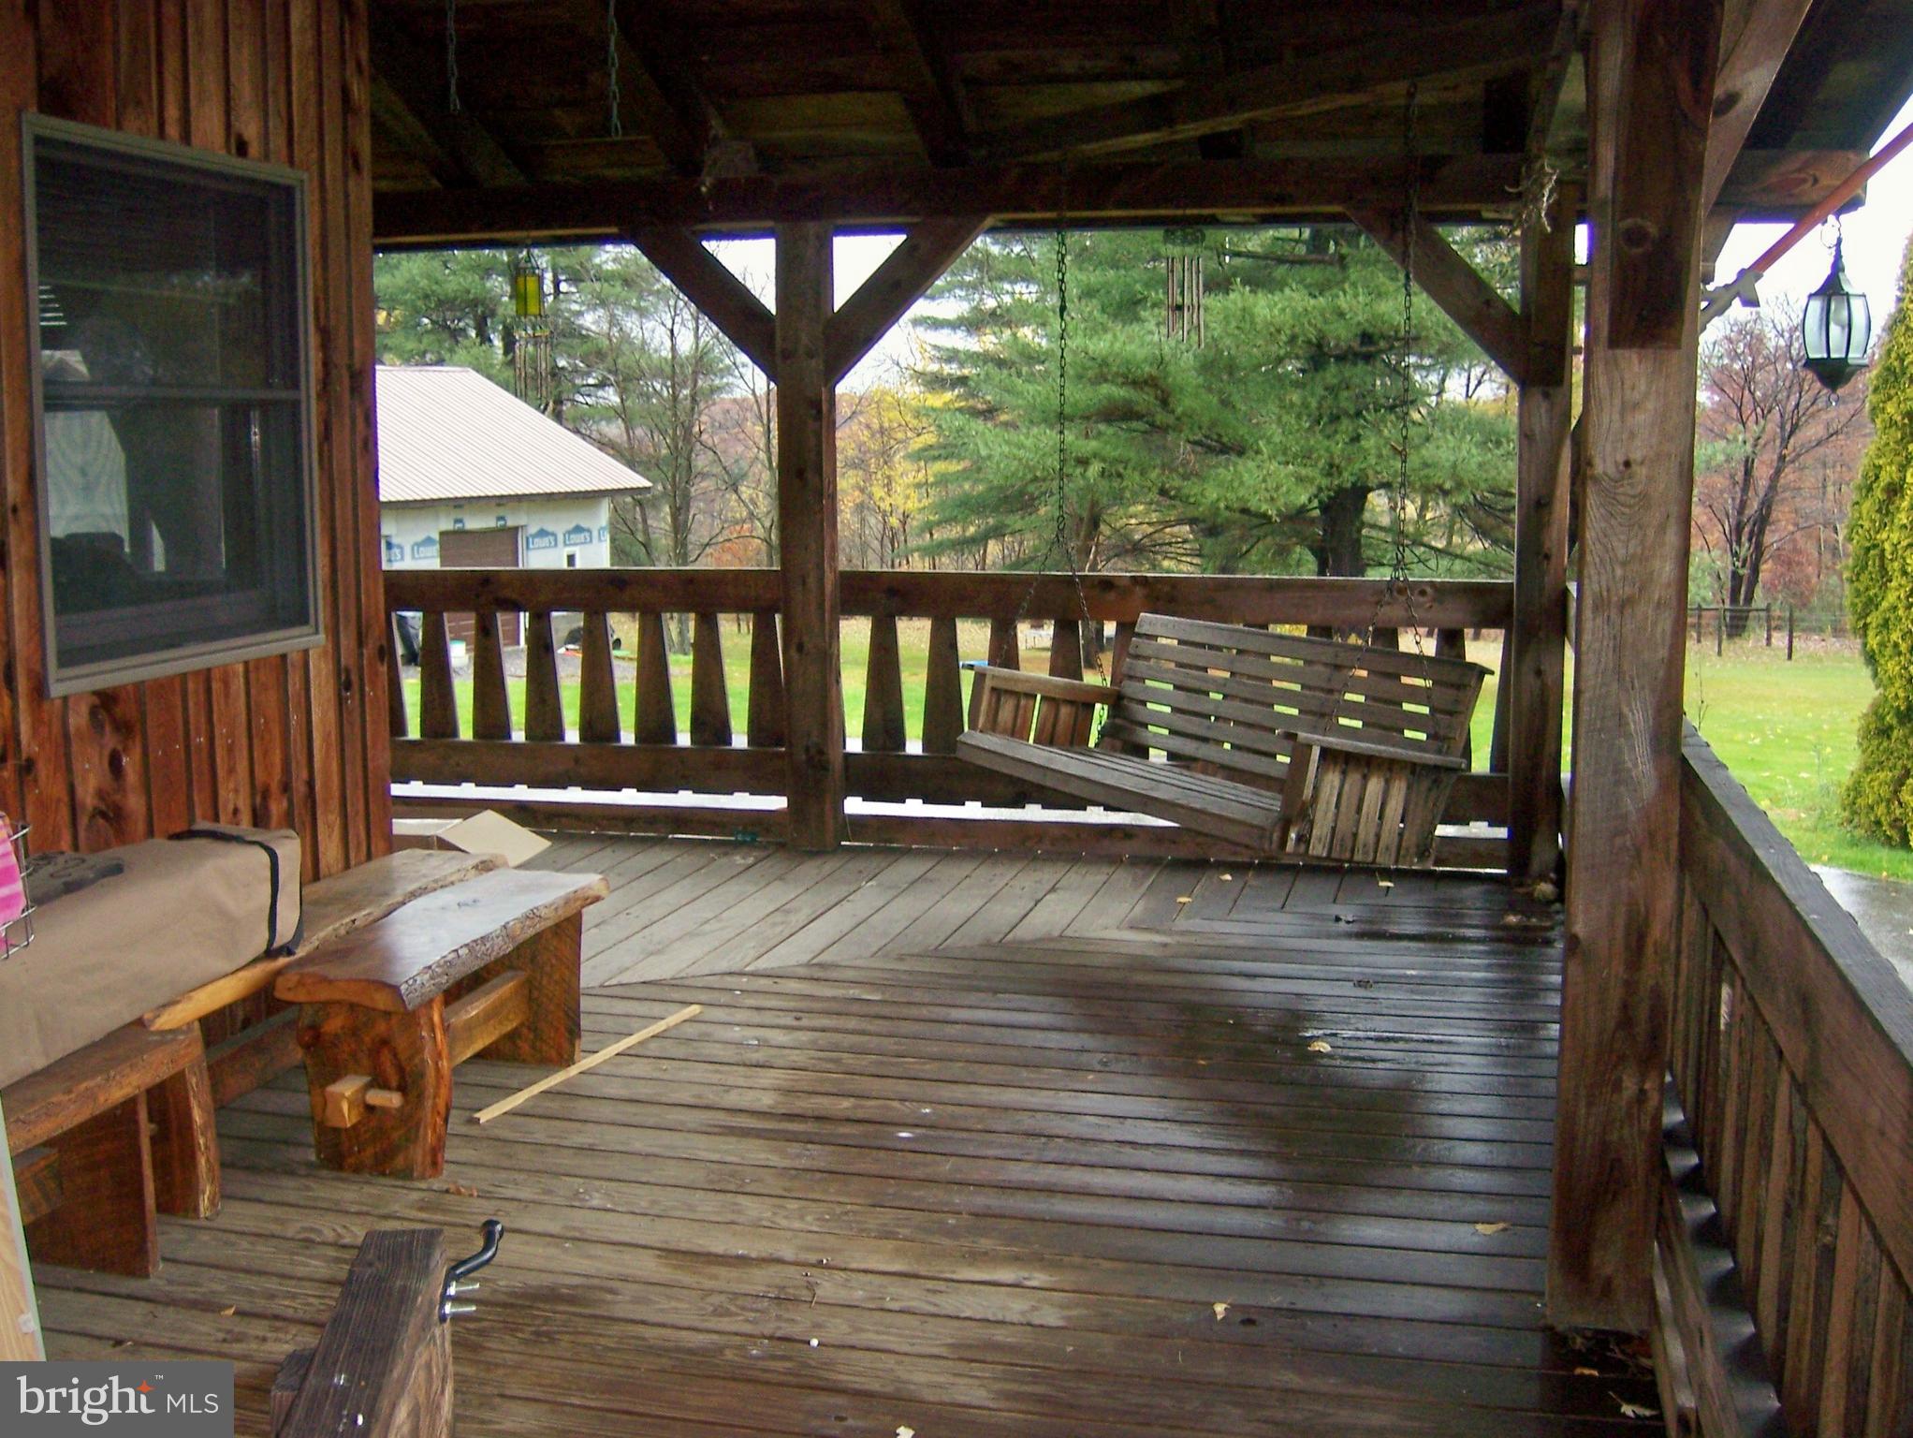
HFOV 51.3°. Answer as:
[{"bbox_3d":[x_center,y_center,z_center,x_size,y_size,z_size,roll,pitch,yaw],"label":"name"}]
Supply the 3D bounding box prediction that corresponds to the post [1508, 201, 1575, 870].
[{"bbox_3d":[1.844,-0.558,6.290,0.161,2.150,0.163,2,9,14],"label":"post"}]

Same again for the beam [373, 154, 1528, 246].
[{"bbox_3d":[-0.152,-1.734,6.620,4.100,0.175,0.163,2,9,14],"label":"beam"}]

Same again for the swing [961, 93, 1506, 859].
[{"bbox_3d":[0.734,-0.693,5.857,0.780,2.090,1.620,-6,10,-31],"label":"swing"}]

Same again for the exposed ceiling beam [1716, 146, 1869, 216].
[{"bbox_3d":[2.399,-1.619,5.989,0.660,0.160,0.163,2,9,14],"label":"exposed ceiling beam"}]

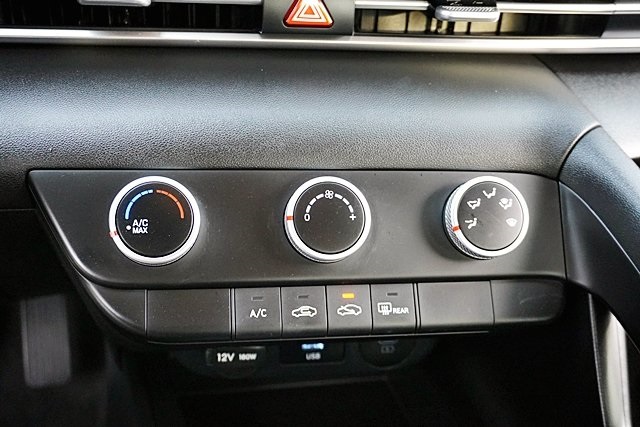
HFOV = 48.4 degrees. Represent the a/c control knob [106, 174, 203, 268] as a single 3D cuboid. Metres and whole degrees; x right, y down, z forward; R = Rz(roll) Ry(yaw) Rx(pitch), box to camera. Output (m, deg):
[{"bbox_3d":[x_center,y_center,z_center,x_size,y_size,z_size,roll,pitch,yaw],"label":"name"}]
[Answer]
[{"bbox_3d":[-0.084,0.005,0.362,0.044,0.044,0.015,0,-10,-9],"label":"a/c control knob"}]

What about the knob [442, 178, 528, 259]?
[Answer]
[{"bbox_3d":[0.091,0.003,0.391,0.044,0.044,0.015,0,-10,-9],"label":"knob"}]

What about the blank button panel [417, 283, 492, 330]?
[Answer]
[{"bbox_3d":[0.071,0.050,0.379,0.041,0.025,0.010,0,-10,-9],"label":"blank button panel"}]

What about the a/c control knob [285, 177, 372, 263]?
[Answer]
[{"bbox_3d":[0.004,0.004,0.377,0.044,0.044,0.015,0,-10,-9],"label":"a/c control knob"}]

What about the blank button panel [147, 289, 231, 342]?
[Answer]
[{"bbox_3d":[-0.065,0.051,0.356,0.041,0.025,0.010,0,-10,-9],"label":"blank button panel"}]

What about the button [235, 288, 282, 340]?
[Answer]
[{"bbox_3d":[-0.032,0.051,0.362,0.023,0.025,0.010,0,-10,-9],"label":"button"}]

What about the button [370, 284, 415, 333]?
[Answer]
[{"bbox_3d":[0.037,0.050,0.373,0.023,0.025,0.010,0,-10,-9],"label":"button"}]

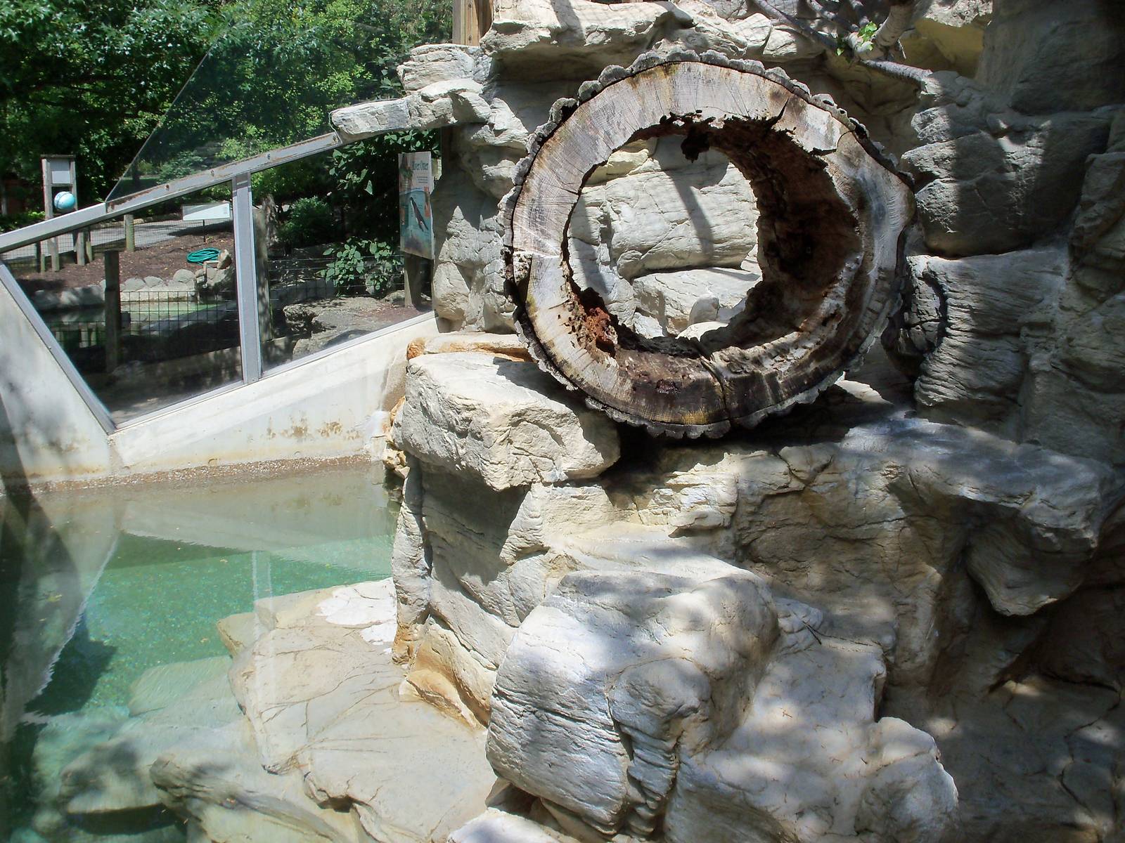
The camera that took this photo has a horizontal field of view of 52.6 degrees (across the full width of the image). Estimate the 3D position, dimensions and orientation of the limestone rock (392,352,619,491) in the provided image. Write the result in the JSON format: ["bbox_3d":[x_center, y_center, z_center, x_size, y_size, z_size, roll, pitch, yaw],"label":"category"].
[{"bbox_3d":[-0.141,-0.012,2.920,0.420,0.240,0.480,-9,16,-33],"label":"limestone rock"}]

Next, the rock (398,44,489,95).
[{"bbox_3d":[-0.457,-1.365,4.400,0.340,0.180,0.300,-2,13,-10],"label":"rock"}]

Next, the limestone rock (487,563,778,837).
[{"bbox_3d":[0.150,0.552,2.300,0.450,0.380,0.400,-10,16,-37],"label":"limestone rock"}]

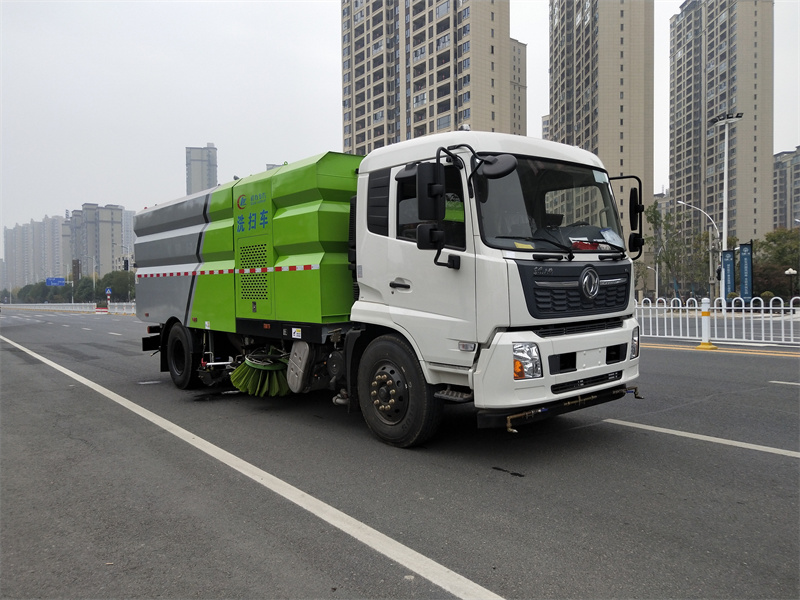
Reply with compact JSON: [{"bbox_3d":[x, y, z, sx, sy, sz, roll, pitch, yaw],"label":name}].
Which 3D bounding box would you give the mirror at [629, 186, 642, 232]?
[{"bbox_3d":[2.405,-0.924,5.900,0.120,0.440,0.200,0,1,27],"label":"mirror"}]

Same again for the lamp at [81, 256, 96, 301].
[{"bbox_3d":[-71.809,-4.262,133.319,2.600,11.600,0.350,-2,2,-38],"label":"lamp"}]

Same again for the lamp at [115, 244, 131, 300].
[{"bbox_3d":[-50.207,-4.259,104.319,2.600,11.600,0.350,-2,2,-38],"label":"lamp"}]

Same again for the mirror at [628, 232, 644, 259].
[{"bbox_3d":[2.405,-0.577,5.900,0.140,0.220,0.200,0,1,27],"label":"mirror"}]

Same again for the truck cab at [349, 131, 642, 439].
[{"bbox_3d":[1.013,-0.240,5.470,2.500,2.520,1.880,-2,2,-41],"label":"truck cab"}]

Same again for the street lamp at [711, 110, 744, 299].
[{"bbox_3d":[16.695,-4.416,29.500,0.700,10.400,1.700,-2,2,-38],"label":"street lamp"}]

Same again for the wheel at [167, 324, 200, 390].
[{"bbox_3d":[-3.152,0.837,8.643,0.300,1.000,1.000,-2,2,-41],"label":"wheel"}]

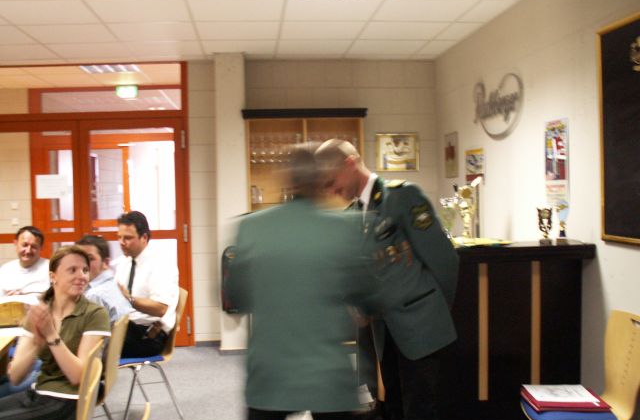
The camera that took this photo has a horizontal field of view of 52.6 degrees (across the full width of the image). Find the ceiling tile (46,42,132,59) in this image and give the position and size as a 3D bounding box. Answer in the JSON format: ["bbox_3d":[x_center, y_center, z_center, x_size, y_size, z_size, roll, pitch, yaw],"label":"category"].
[{"bbox_3d":[-1.903,-1.332,5.402,0.595,0.020,0.625,-2,2,-6],"label":"ceiling tile"}]

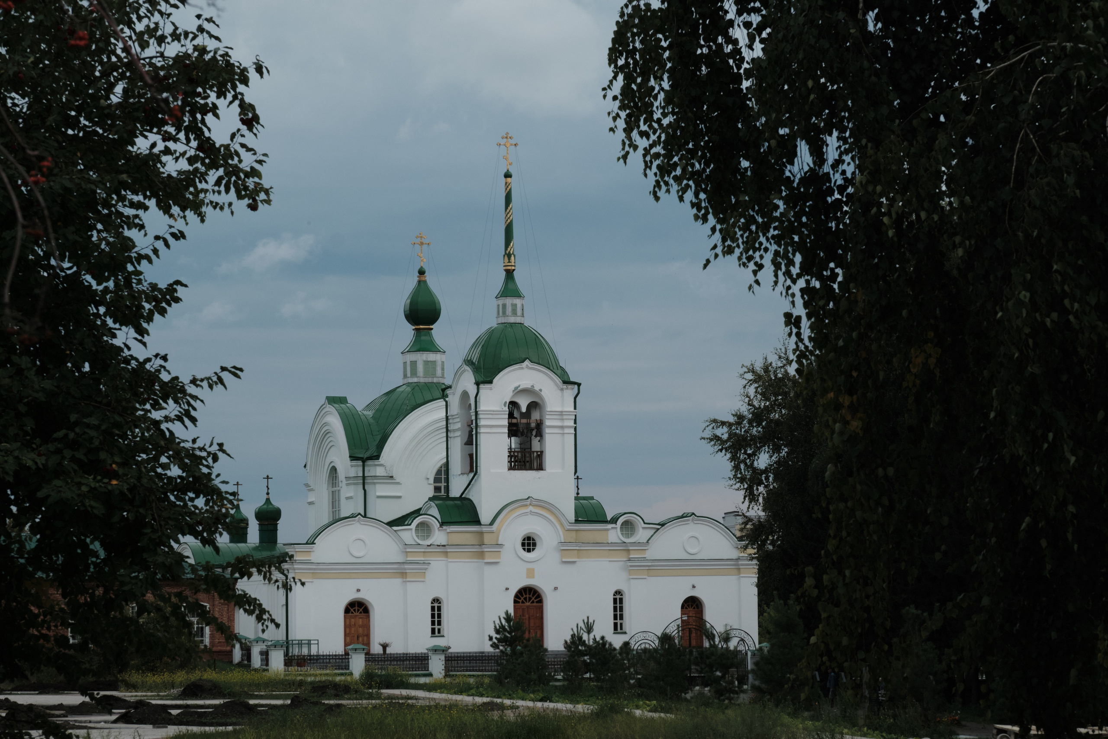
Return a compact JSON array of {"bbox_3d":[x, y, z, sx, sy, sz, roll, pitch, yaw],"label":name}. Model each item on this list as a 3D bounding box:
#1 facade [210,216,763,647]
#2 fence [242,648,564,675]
[{"bbox_3d":[-4.448,4.619,185.873,27.600,24.000,18.000,1,-5,-20],"label":"facade"},{"bbox_3d":[-5.993,14.256,157.812,16.200,1.400,0.500,1,-5,-20],"label":"fence"}]

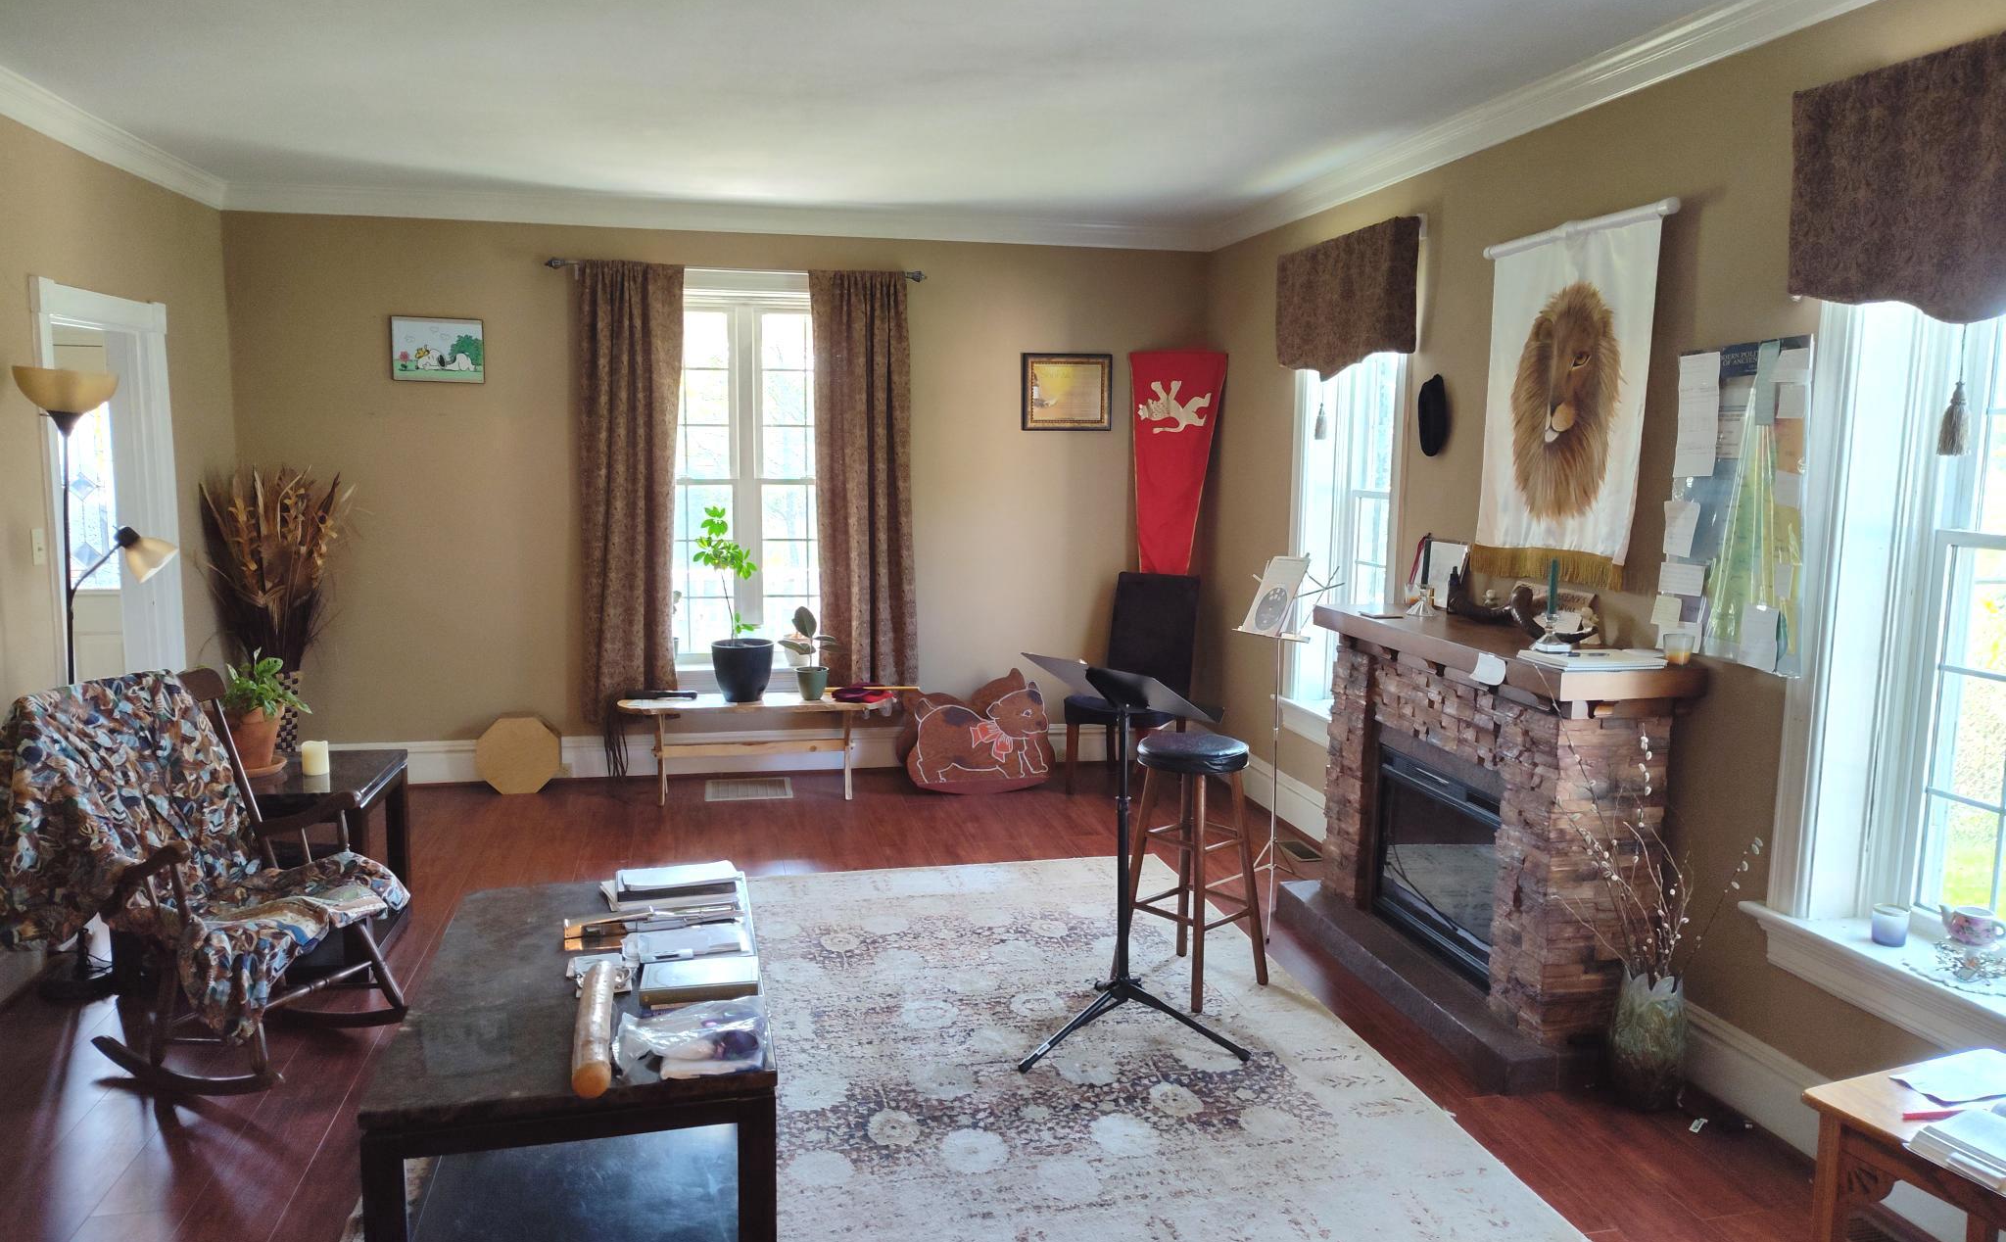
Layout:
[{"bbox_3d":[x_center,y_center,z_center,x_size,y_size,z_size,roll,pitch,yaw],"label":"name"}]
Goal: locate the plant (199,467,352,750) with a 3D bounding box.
[{"bbox_3d":[-3.015,0.105,5.608,0.530,1.500,0.430,-1,8,-12],"label":"plant"}]

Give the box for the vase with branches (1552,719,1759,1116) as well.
[{"bbox_3d":[1.599,0.750,3.326,0.400,0.980,0.340,-1,8,-12],"label":"vase with branches"}]

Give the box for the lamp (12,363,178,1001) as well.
[{"bbox_3d":[-2.583,0.192,3.861,0.390,1.810,0.280,-1,8,-12],"label":"lamp"}]

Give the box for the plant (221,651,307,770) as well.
[{"bbox_3d":[-2.379,0.282,4.248,0.260,0.385,0.240,-1,8,-12],"label":"plant"}]

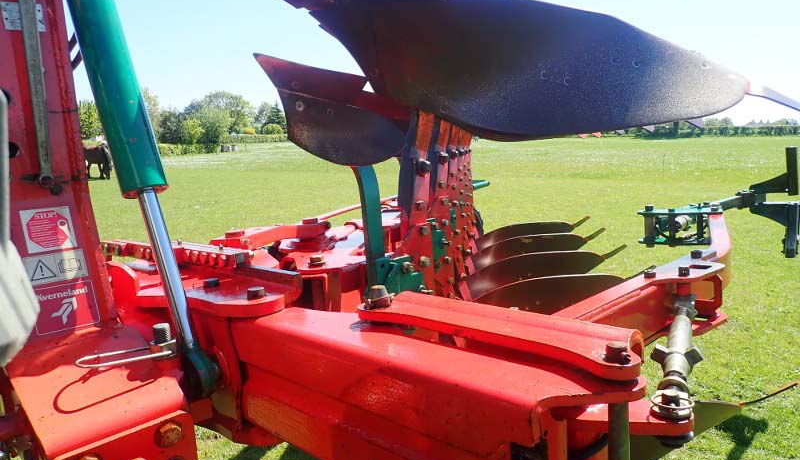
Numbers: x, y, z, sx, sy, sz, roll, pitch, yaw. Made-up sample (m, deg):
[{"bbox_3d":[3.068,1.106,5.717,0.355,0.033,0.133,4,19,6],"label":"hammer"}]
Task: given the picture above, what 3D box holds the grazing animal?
[{"bbox_3d":[-12.666,-2.822,23.800,1.950,1.400,0.500,2,10,20],"label":"grazing animal"}]

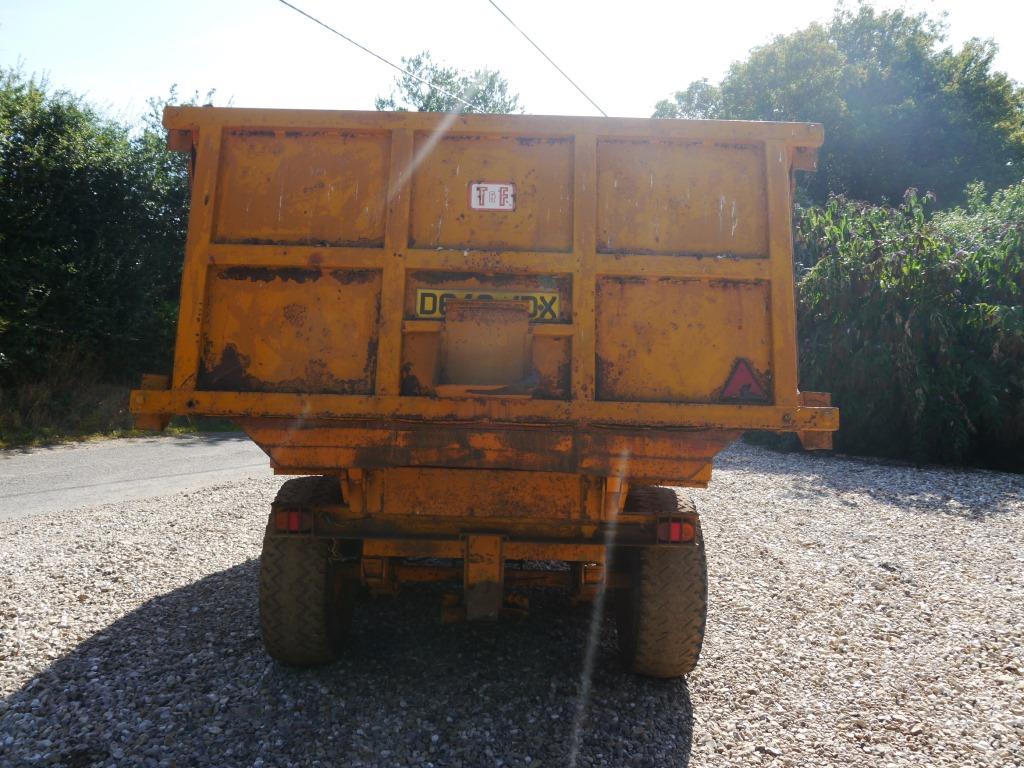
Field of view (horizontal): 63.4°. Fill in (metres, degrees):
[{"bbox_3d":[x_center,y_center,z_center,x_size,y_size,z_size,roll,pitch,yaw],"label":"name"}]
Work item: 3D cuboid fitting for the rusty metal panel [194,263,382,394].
[{"bbox_3d":[-0.798,-0.198,2.998,0.636,0.466,0.040,2,-10,0],"label":"rusty metal panel"}]

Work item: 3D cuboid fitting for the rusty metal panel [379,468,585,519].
[{"bbox_3d":[-0.109,0.405,3.060,0.750,0.175,0.040,2,-7,0],"label":"rusty metal panel"}]

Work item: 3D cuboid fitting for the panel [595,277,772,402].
[{"bbox_3d":[0.622,-0.160,2.994,0.631,0.466,0.040,2,-10,0],"label":"panel"}]

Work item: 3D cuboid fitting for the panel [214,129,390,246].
[{"bbox_3d":[-0.782,-0.736,3.095,0.636,0.463,0.040,2,-10,0],"label":"panel"}]

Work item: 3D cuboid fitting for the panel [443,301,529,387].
[{"bbox_3d":[-0.090,-0.143,2.930,0.310,0.300,0.080,2,-2,0],"label":"panel"}]

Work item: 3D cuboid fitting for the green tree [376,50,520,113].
[{"bbox_3d":[-1.500,-3.500,20.000,5.500,9.000,5.500,2,1,0],"label":"green tree"}]

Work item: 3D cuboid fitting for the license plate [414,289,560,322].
[{"bbox_3d":[-0.086,-0.287,3.025,0.520,0.111,0.010,2,-10,0],"label":"license plate"}]

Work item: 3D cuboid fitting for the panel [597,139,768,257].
[{"bbox_3d":[0.637,-0.698,3.090,0.631,0.463,0.040,2,-10,0],"label":"panel"}]

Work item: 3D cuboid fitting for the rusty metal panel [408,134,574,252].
[{"bbox_3d":[-0.072,-0.717,3.092,0.604,0.463,0.040,2,-10,0],"label":"rusty metal panel"}]

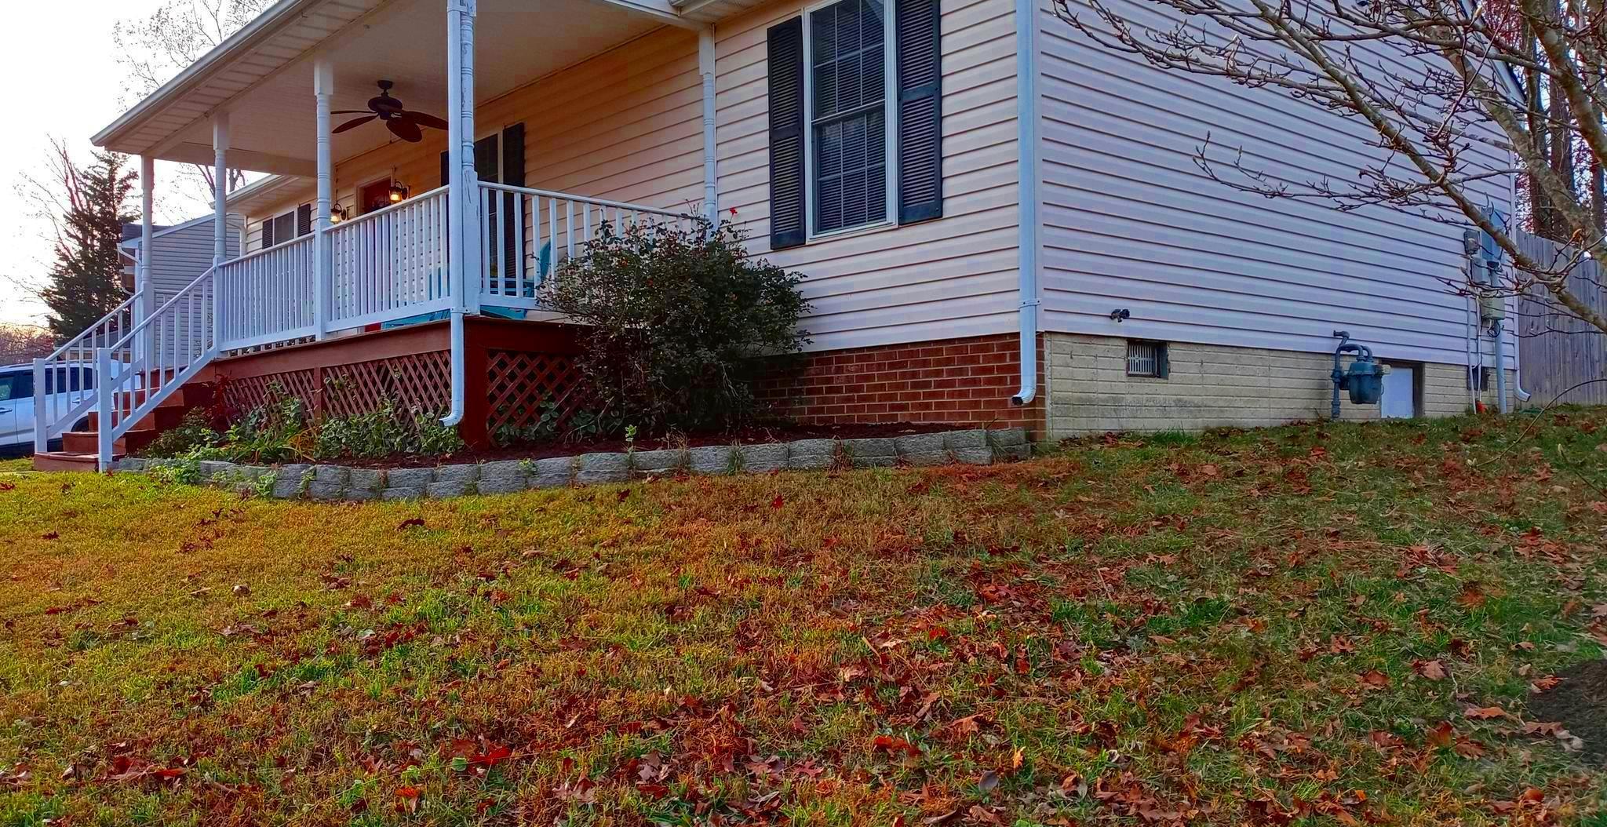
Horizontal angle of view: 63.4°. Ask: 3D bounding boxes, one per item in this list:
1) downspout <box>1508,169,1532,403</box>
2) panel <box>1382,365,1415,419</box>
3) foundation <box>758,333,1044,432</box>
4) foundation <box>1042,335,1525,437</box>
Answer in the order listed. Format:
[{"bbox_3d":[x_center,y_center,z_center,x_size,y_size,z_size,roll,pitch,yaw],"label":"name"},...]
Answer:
[{"bbox_3d":[7.032,-1.438,12.776,0.369,2.639,0.080,1,-2,-42],"label":"downspout"},{"bbox_3d":[4.972,-0.171,10.943,0.767,0.443,0.045,1,-2,-42],"label":"panel"},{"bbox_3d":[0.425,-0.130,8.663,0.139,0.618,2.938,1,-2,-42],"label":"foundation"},{"bbox_3d":[4.100,-0.131,10.162,7.411,0.618,0.199,1,-2,-42],"label":"foundation"}]

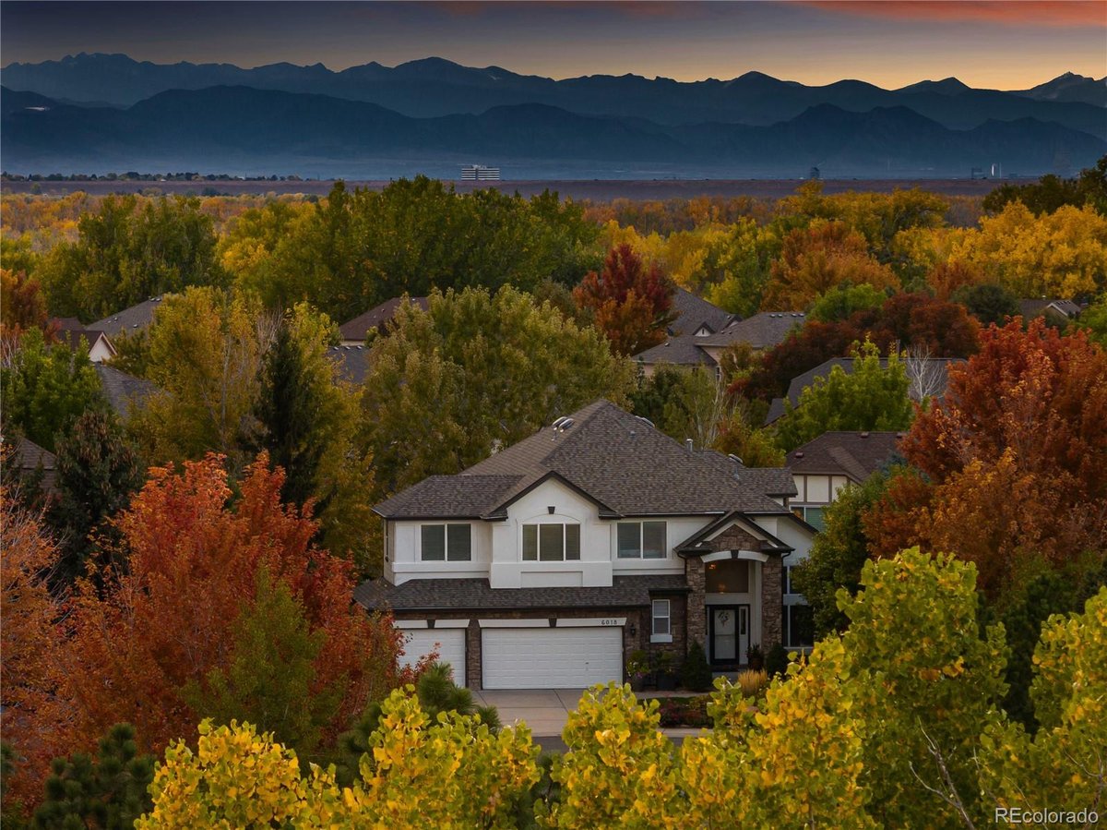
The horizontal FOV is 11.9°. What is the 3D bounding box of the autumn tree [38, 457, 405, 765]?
[{"bbox_3d":[-10.587,5.646,168.000,11.500,8.780,10.500,0,3,0],"label":"autumn tree"}]

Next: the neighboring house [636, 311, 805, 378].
[{"bbox_3d":[9.994,-1.358,315.000,15.500,9.550,13.500,0,3,-10],"label":"neighboring house"}]

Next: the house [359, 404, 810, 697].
[{"bbox_3d":[0.700,4.173,190.500,17.000,9.700,15.500,0,3,-10],"label":"house"}]

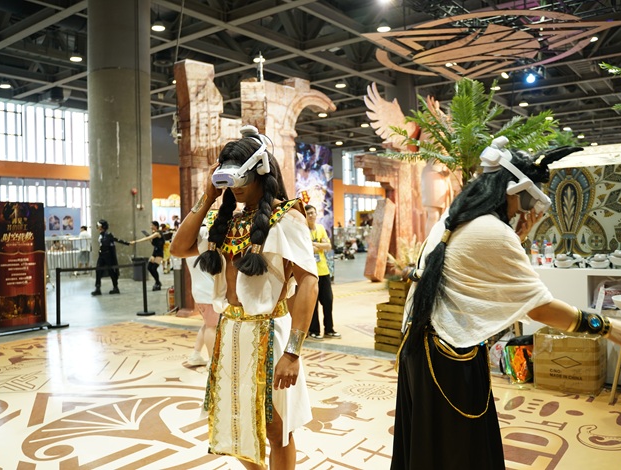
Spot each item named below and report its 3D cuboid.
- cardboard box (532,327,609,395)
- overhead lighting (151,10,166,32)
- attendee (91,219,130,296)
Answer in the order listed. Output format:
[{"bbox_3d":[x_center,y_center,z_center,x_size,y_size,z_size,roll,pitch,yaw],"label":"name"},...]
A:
[{"bbox_3d":[2.370,1.130,5.000,0.505,0.490,0.470,0,1,36],"label":"cardboard box"},{"bbox_3d":[-5.443,-7.610,19.634,0.480,0.600,0.480,-1,1,0],"label":"overhead lighting"},{"bbox_3d":[-4.486,0.497,12.224,0.760,1.660,0.520,-1,1,-13],"label":"attendee"}]

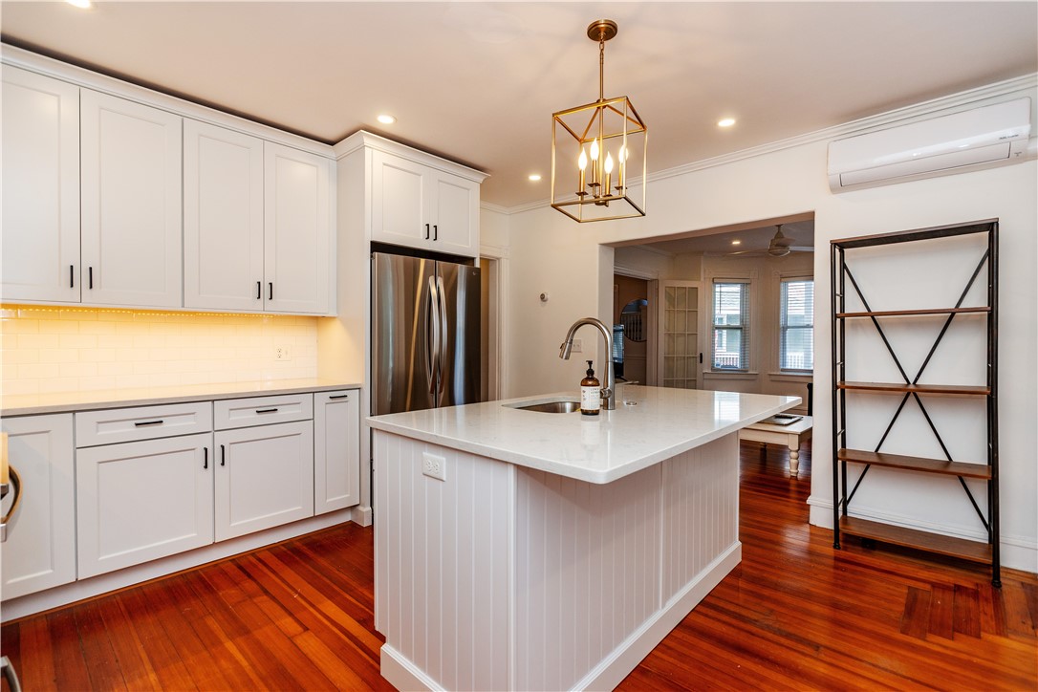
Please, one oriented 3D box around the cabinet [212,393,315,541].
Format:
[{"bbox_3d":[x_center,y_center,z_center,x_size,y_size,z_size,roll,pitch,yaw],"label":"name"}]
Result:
[{"bbox_3d":[-1.667,0.672,2.857,0.640,0.761,0.532,0,0,43],"label":"cabinet"}]

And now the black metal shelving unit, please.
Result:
[{"bbox_3d":[2.154,0.277,2.546,0.678,1.769,0.296,0,0,43],"label":"black metal shelving unit"}]

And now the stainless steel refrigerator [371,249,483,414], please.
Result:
[{"bbox_3d":[-0.855,0.283,3.565,0.800,1.780,0.902,0,0,43],"label":"stainless steel refrigerator"}]

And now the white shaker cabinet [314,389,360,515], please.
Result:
[{"bbox_3d":[-1.382,0.669,3.165,0.640,0.764,0.306,0,0,43],"label":"white shaker cabinet"}]

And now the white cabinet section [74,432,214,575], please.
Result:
[{"bbox_3d":[-2.014,0.751,2.464,0.610,0.592,0.523,0,0,44],"label":"white cabinet section"}]

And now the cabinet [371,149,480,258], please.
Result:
[{"bbox_3d":[-0.887,-1.009,3.624,0.652,0.613,0.963,0,0,43],"label":"cabinet"}]

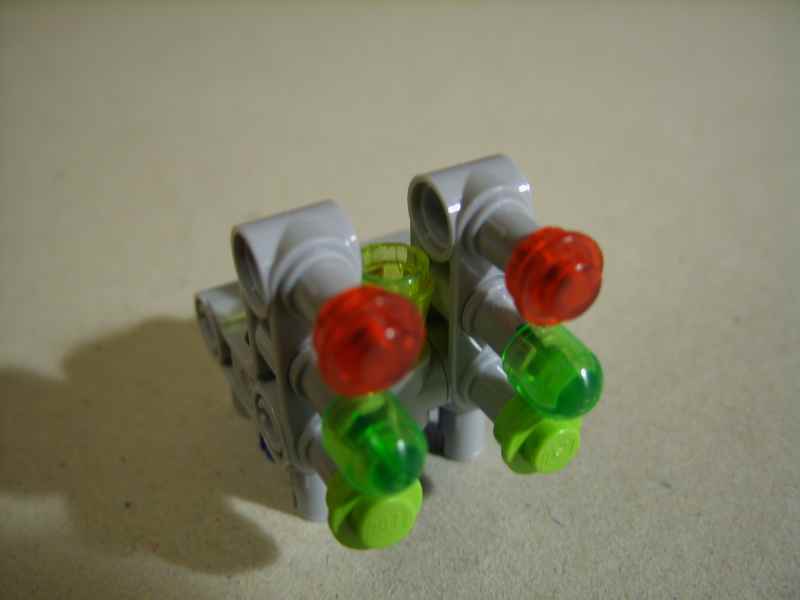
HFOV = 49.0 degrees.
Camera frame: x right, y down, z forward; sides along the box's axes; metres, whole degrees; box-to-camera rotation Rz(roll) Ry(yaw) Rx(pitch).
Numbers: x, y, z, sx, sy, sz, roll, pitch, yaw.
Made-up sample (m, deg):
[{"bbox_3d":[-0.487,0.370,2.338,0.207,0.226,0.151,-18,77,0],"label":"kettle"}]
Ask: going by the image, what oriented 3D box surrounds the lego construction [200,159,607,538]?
[{"bbox_3d":[-0.002,0.004,0.080,0.024,0.032,0.035,-18,38,-23],"label":"lego construction"}]

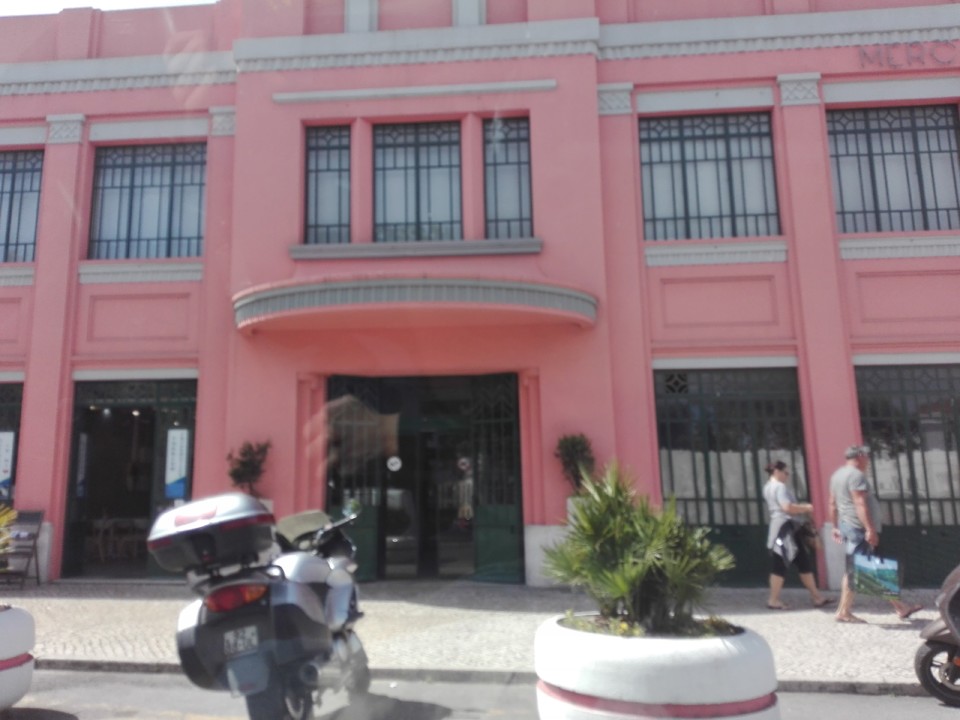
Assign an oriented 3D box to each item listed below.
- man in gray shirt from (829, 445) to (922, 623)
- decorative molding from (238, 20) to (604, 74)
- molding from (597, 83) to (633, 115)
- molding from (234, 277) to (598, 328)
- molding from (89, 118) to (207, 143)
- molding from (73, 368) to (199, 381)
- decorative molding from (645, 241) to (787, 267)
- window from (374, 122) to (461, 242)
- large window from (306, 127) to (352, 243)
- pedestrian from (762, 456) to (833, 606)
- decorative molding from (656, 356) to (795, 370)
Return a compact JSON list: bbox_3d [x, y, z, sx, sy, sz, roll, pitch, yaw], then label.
[{"bbox_3d":[4.029,1.747,7.651,0.800,1.734,0.560,0,-9,-6],"label":"man in gray shirt"},{"bbox_3d":[-0.920,-4.345,10.529,5.122,0.509,0.220,-1,-8,5],"label":"decorative molding"},{"bbox_3d":[1.934,-3.711,10.766,0.548,0.467,0.170,-2,-9,4],"label":"molding"},{"bbox_3d":[-0.936,-0.752,9.705,4.939,0.358,1.050,-1,-9,4],"label":"molding"},{"bbox_3d":[-4.947,-3.426,11.248,1.813,0.291,0.120,-1,-9,4],"label":"molding"},{"bbox_3d":[-4.828,0.217,10.557,1.824,0.145,0.120,-1,-8,5],"label":"molding"},{"bbox_3d":[3.234,-1.440,10.297,1.886,0.269,0.140,-1,-9,4],"label":"decorative molding"},{"bbox_3d":[-0.883,-2.542,10.746,1.260,1.786,0.120,-1,-9,4],"label":"window"},{"bbox_3d":[-2.121,-2.450,10.537,0.640,1.727,0.120,-1,-8,5],"label":"large window"},{"bbox_3d":[3.587,1.959,8.461,0.660,1.609,0.500,0,-9,-6],"label":"pedestrian"},{"bbox_3d":[3.217,0.046,9.869,1.848,0.149,0.120,-1,-8,5],"label":"decorative molding"}]

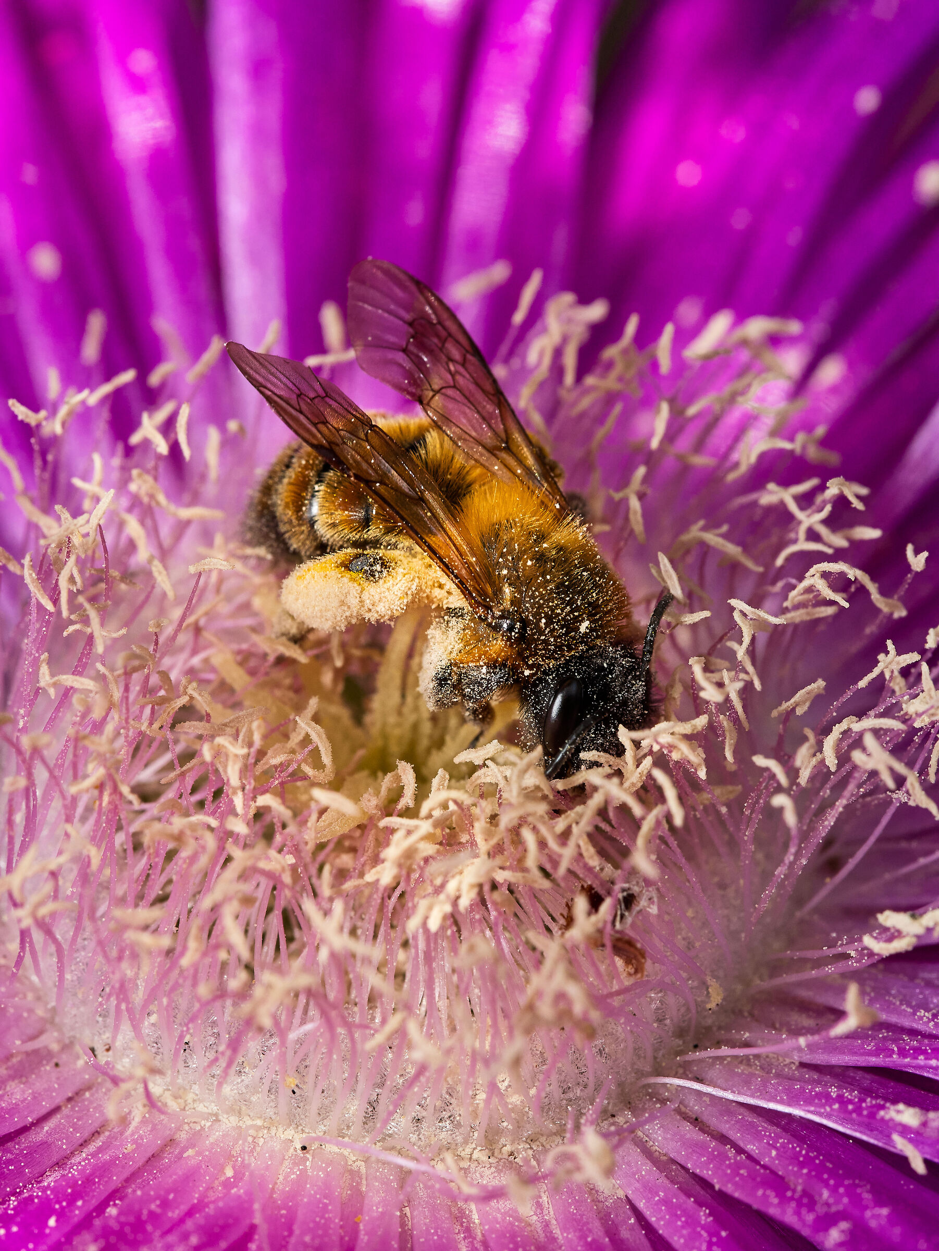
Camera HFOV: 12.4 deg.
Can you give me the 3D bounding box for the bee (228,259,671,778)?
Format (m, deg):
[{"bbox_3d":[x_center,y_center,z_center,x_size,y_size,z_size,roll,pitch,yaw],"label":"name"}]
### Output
[{"bbox_3d":[-0.001,-0.002,0.114,0.015,0.006,0.007,43,53,7],"label":"bee"}]

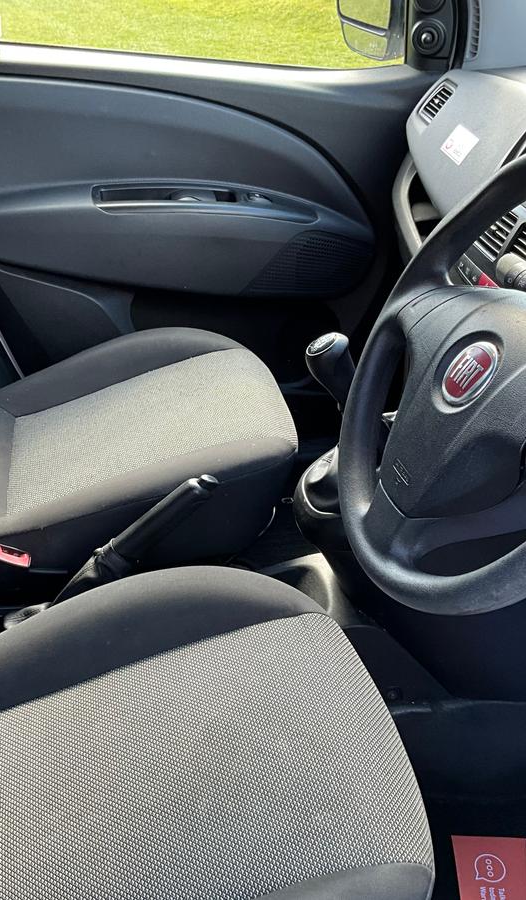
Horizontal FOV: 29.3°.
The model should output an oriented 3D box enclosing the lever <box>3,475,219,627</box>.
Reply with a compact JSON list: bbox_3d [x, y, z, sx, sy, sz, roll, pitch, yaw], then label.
[{"bbox_3d":[-0.178,0.134,1.219,0.314,0.068,0.055,-36,32,6],"label":"lever"}]

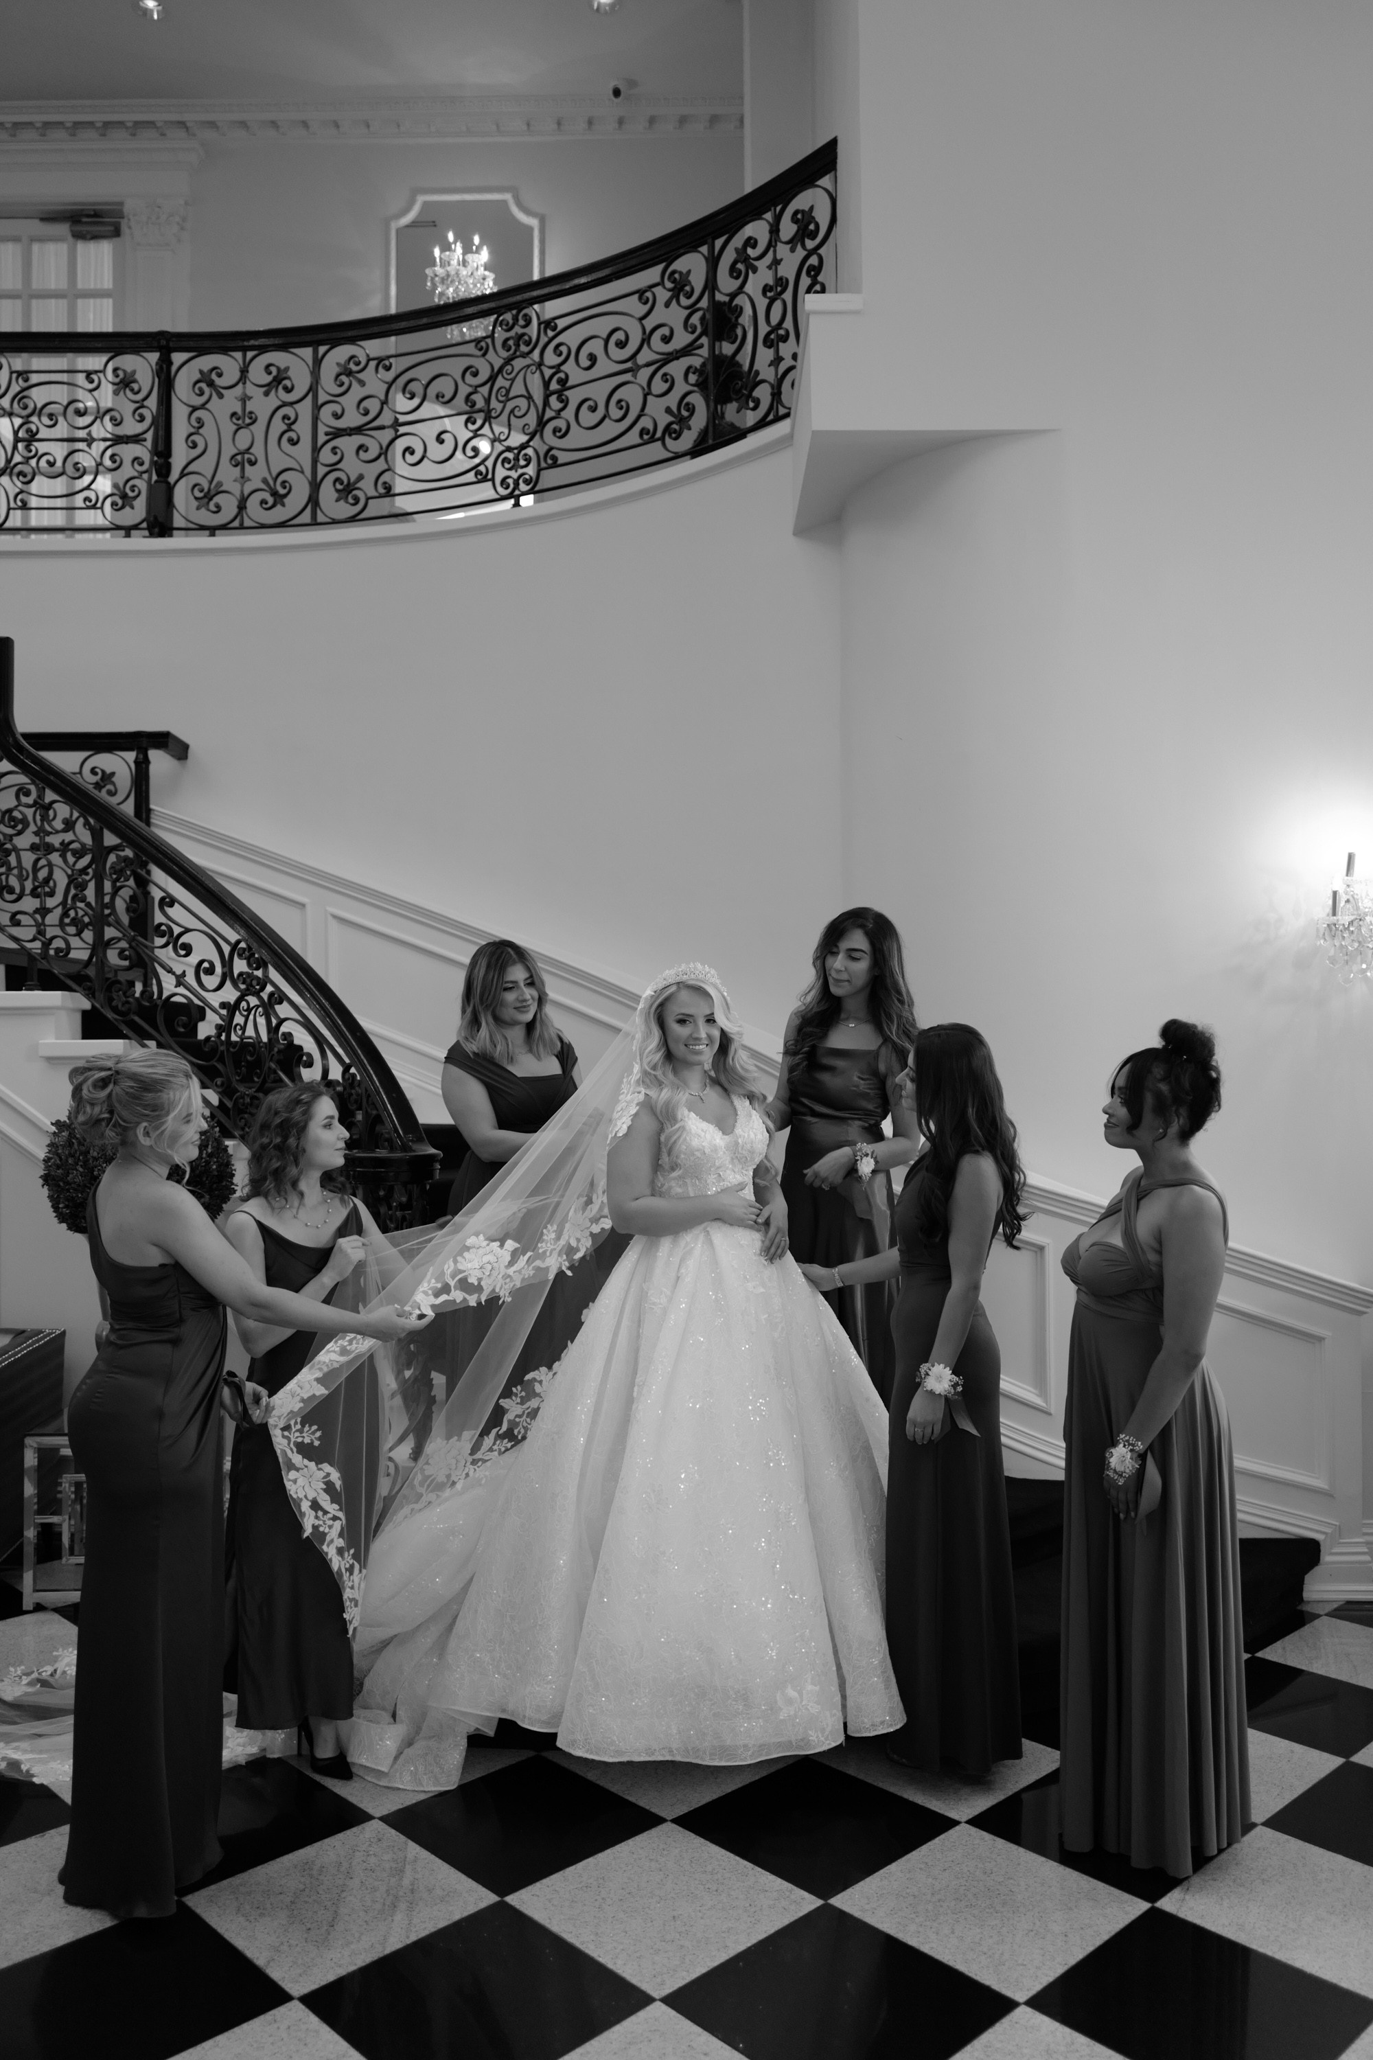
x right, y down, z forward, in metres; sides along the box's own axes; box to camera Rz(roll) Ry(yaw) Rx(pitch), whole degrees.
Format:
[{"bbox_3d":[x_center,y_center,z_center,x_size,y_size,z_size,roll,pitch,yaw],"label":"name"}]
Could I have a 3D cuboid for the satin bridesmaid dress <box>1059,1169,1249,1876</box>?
[{"bbox_3d":[0.995,1.020,3.420,0.400,1.440,0.410,0,0,-28],"label":"satin bridesmaid dress"}]

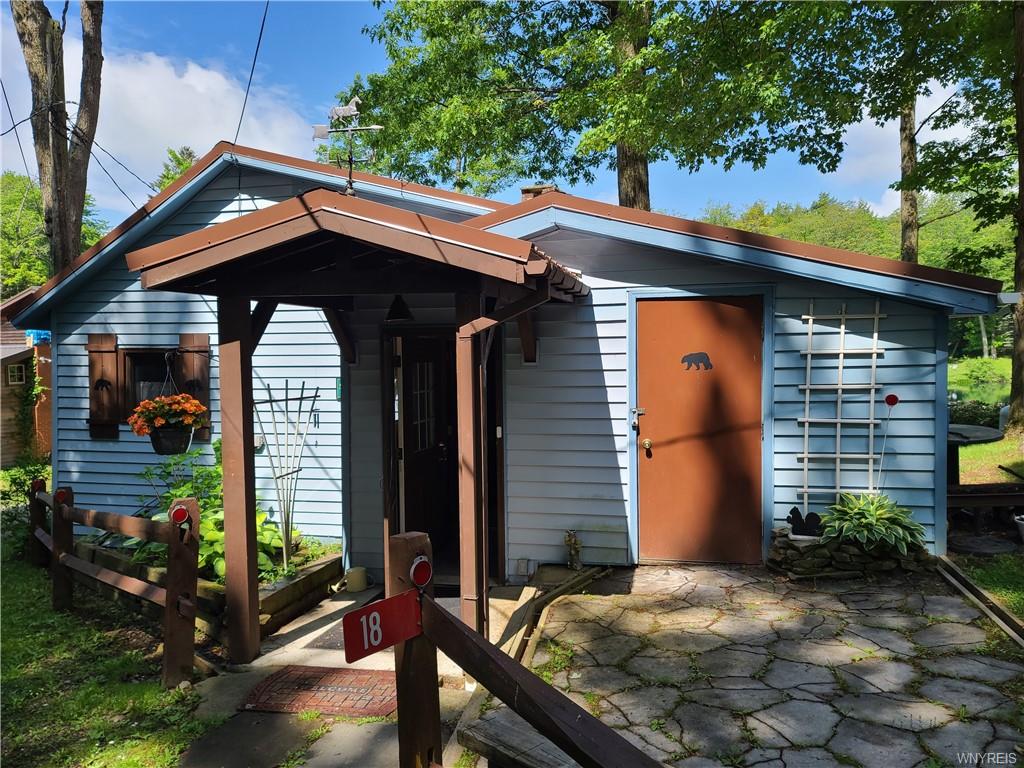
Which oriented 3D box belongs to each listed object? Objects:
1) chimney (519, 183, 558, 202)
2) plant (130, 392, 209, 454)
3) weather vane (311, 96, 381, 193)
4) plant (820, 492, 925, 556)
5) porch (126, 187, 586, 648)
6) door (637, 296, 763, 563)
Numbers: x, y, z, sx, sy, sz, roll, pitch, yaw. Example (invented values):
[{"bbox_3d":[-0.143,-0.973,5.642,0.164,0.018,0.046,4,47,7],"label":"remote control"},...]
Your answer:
[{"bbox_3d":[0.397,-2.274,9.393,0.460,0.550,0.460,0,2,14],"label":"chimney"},{"bbox_3d":[-2.331,0.264,5.011,0.482,0.400,0.460,0,2,14],"label":"plant"},{"bbox_3d":[-1.026,-1.481,4.623,0.469,0.612,0.240,0,2,14],"label":"weather vane"},{"bbox_3d":[2.458,0.932,5.051,0.654,0.352,0.620,0,2,14],"label":"plant"},{"bbox_3d":[-0.884,0.305,5.248,2.660,2.951,1.870,0,2,14],"label":"porch"},{"bbox_3d":[1.428,0.361,5.642,0.922,2.034,0.050,0,2,14],"label":"door"}]

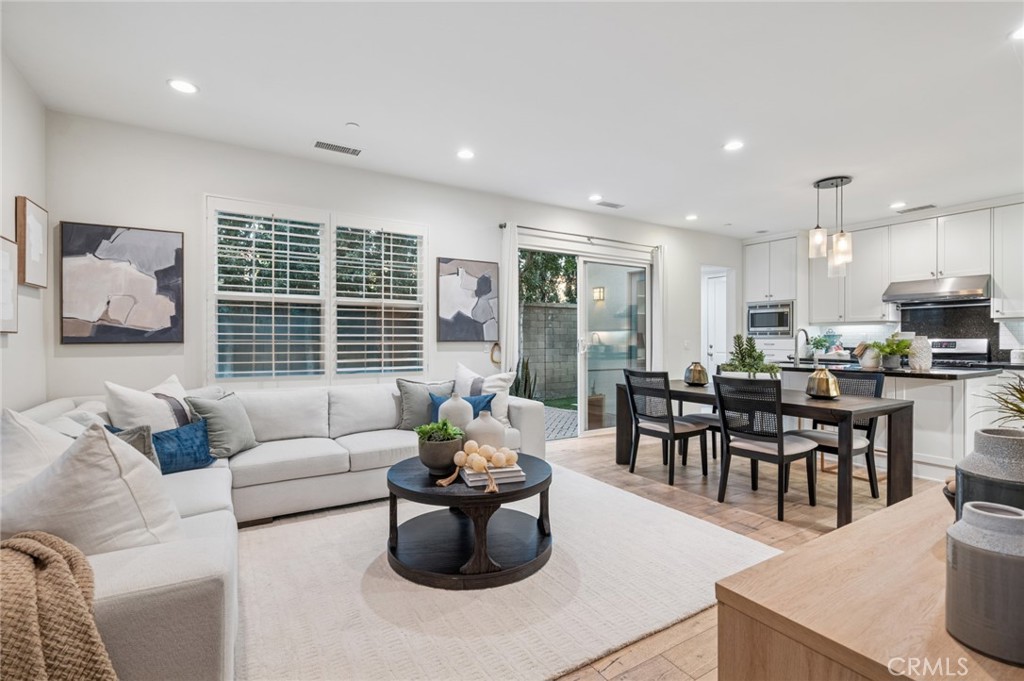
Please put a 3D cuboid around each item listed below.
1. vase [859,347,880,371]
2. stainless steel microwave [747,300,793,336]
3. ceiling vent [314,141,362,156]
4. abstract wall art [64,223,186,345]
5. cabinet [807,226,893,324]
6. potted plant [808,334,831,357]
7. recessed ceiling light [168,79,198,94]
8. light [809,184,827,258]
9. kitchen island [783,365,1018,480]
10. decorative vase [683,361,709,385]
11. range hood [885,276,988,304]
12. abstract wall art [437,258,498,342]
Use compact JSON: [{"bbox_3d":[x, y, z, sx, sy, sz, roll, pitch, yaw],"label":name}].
[{"bbox_3d":[3.356,0.162,4.265,0.165,0.210,0.165,0,0,-31],"label":"vase"},{"bbox_3d":[4.010,-0.295,6.860,0.440,0.540,0.660,0,0,-33],"label":"stainless steel microwave"},{"bbox_3d":[-1.437,-1.573,3.767,0.365,0.020,0.140,0,0,-31],"label":"ceiling vent"},{"bbox_3d":[-2.819,-0.398,3.324,0.691,0.851,0.045,0,0,-31],"label":"abstract wall art"},{"bbox_3d":[4.700,-0.850,6.260,0.370,1.210,0.920,0,0,-33],"label":"cabinet"},{"bbox_3d":[4.400,0.069,6.500,0.230,0.295,0.230,0,0,-33],"label":"potted plant"},{"bbox_3d":[-2.020,-1.552,2.800,0.162,0.030,0.162,0,0,0],"label":"recessed ceiling light"},{"bbox_3d":[3.093,-1.193,4.588,0.140,0.735,0.140,0,0,-31],"label":"light"},{"bbox_3d":[3.327,0.718,4.516,1.130,0.914,1.950,0,0,-31],"label":"kitchen island"},{"bbox_3d":[1.716,0.318,4.229,0.205,0.215,0.205,0,0,-31],"label":"decorative vase"},{"bbox_3d":[5.140,-0.600,5.470,0.560,0.245,0.905,0,0,-33],"label":"range hood"},{"bbox_3d":[-0.440,-0.405,4.670,0.675,0.835,0.045,0,0,-31],"label":"abstract wall art"}]

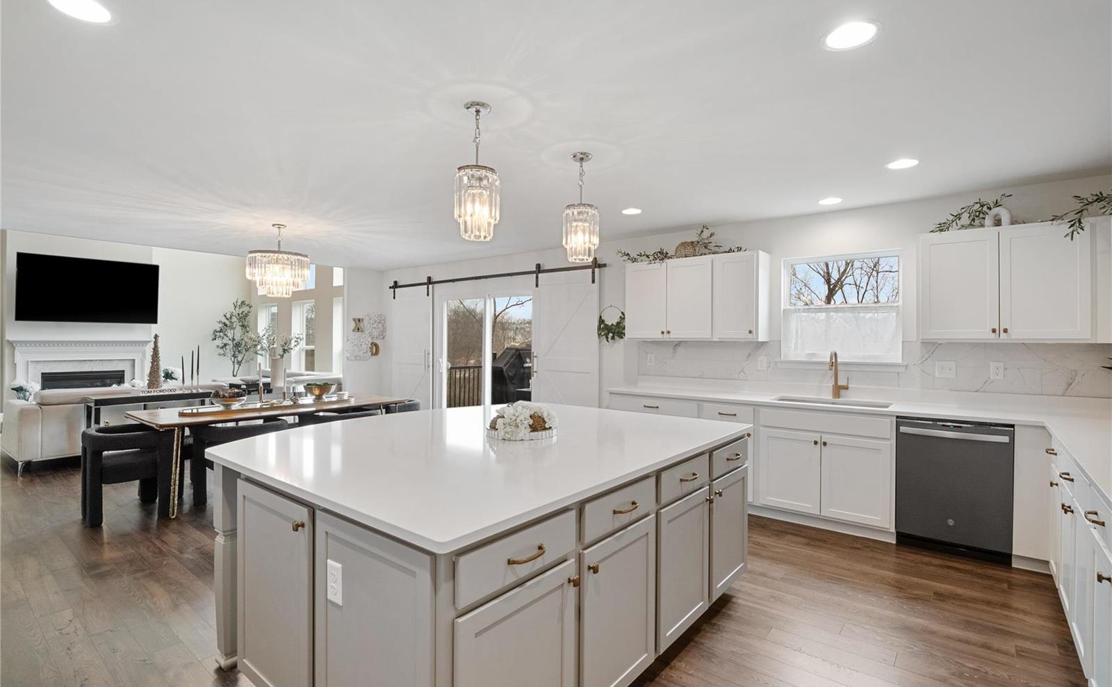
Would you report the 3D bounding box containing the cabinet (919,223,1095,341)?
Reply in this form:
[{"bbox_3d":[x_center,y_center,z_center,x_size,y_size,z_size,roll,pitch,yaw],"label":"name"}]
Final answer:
[{"bbox_3d":[3.074,-0.389,3.436,0.884,0.778,0.338,1,1,36],"label":"cabinet"}]

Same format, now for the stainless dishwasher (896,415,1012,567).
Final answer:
[{"bbox_3d":[2.752,0.940,3.448,0.600,0.870,0.610,0,0,37],"label":"stainless dishwasher"}]

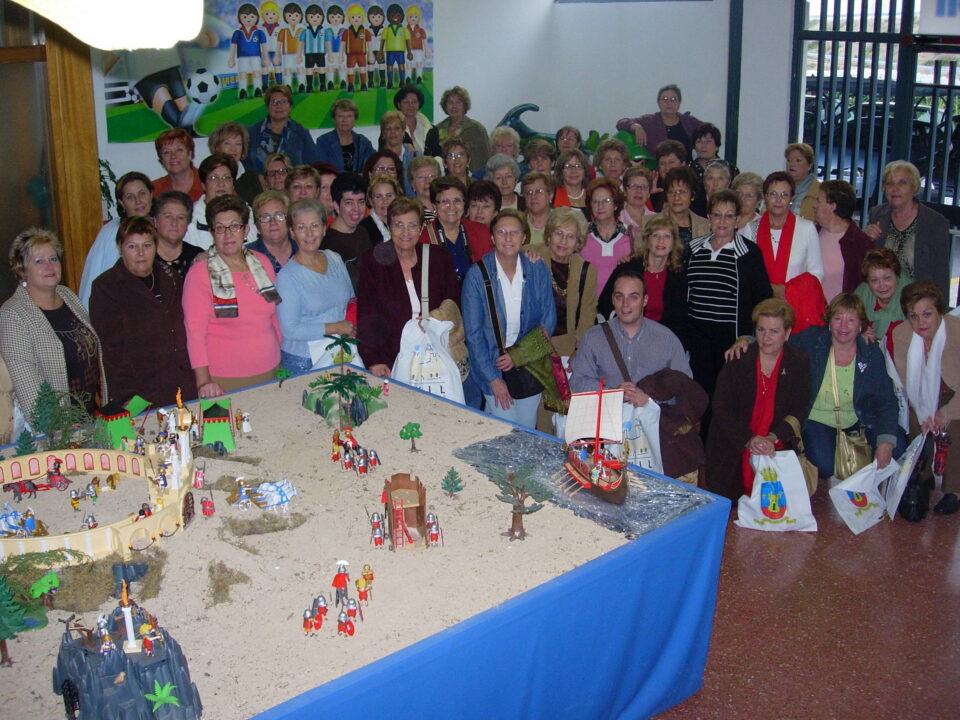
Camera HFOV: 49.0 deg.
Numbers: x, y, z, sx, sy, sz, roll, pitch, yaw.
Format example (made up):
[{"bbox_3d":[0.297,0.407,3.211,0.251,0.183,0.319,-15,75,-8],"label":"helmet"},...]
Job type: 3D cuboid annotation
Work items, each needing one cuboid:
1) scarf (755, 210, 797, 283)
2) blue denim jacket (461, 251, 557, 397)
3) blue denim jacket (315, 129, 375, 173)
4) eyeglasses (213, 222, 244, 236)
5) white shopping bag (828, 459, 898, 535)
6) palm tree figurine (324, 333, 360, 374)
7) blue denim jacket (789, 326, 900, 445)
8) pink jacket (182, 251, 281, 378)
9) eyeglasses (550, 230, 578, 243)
[{"bbox_3d":[1.628,-0.607,5.788,0.220,0.420,0.200,4,17,14],"label":"scarf"},{"bbox_3d":[0.130,-0.155,4.729,0.440,0.640,0.280,-1,16,0],"label":"blue denim jacket"},{"bbox_3d":[-0.923,-1.277,7.179,0.460,0.620,0.270,-2,16,-7],"label":"blue denim jacket"},{"bbox_3d":[-1.096,-0.569,4.593,0.138,0.045,0.140,-5,17,-14],"label":"eyeglasses"},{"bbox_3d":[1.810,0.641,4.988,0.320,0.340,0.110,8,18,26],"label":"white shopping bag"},{"bbox_3d":[-0.610,0.002,4.637,0.155,0.240,0.150,-3,17,-10],"label":"palm tree figurine"},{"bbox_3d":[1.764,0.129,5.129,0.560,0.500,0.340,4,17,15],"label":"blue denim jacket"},{"bbox_3d":[-1.113,-0.208,4.720,0.430,0.560,0.290,-7,18,-21],"label":"pink jacket"},{"bbox_3d":[0.400,-0.582,4.989,0.135,0.045,0.140,12,17,-1],"label":"eyeglasses"}]

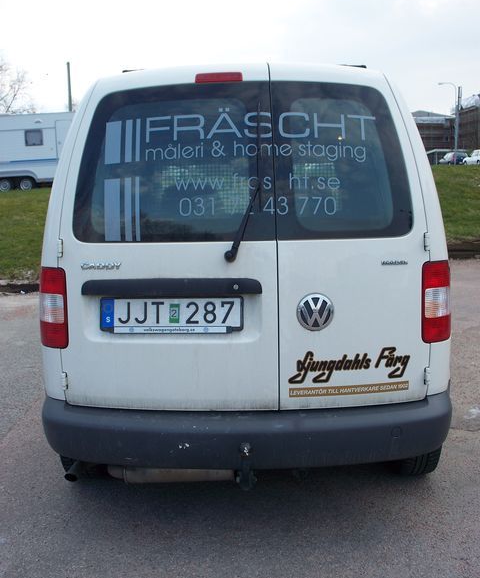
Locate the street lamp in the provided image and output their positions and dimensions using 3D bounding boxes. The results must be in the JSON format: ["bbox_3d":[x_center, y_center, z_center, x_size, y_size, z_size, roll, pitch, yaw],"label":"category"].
[{"bbox_3d":[20.675,-16.460,66.000,1.900,8.100,0.350,-1,7,0],"label":"street lamp"}]

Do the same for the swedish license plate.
[{"bbox_3d":[-0.239,0.090,2.325,0.493,0.118,0.020,-1,8,4],"label":"swedish license plate"}]

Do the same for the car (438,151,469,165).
[{"bbox_3d":[23.471,-14.280,73.000,1.720,1.480,4.100,-2,8,-7],"label":"car"}]

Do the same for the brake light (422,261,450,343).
[{"bbox_3d":[0.722,0.051,2.439,0.137,0.300,0.150,-2,5,-3],"label":"brake light"}]

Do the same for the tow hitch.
[{"bbox_3d":[0.019,0.605,2.268,0.075,0.190,0.170,-1,7,0],"label":"tow hitch"}]

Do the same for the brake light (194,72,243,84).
[{"bbox_3d":[-0.076,-0.747,2.352,0.168,0.042,0.045,-1,0,1],"label":"brake light"}]

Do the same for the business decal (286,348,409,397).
[{"bbox_3d":[0.387,0.295,2.354,0.430,0.175,0.015,-2,7,-7],"label":"business decal"}]

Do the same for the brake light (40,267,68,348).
[{"bbox_3d":[-0.684,0.069,2.447,0.137,0.300,0.150,-1,5,4],"label":"brake light"}]

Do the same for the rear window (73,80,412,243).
[{"bbox_3d":[0.009,-0.448,2.341,1.210,0.575,0.120,-1,-5,0],"label":"rear window"}]

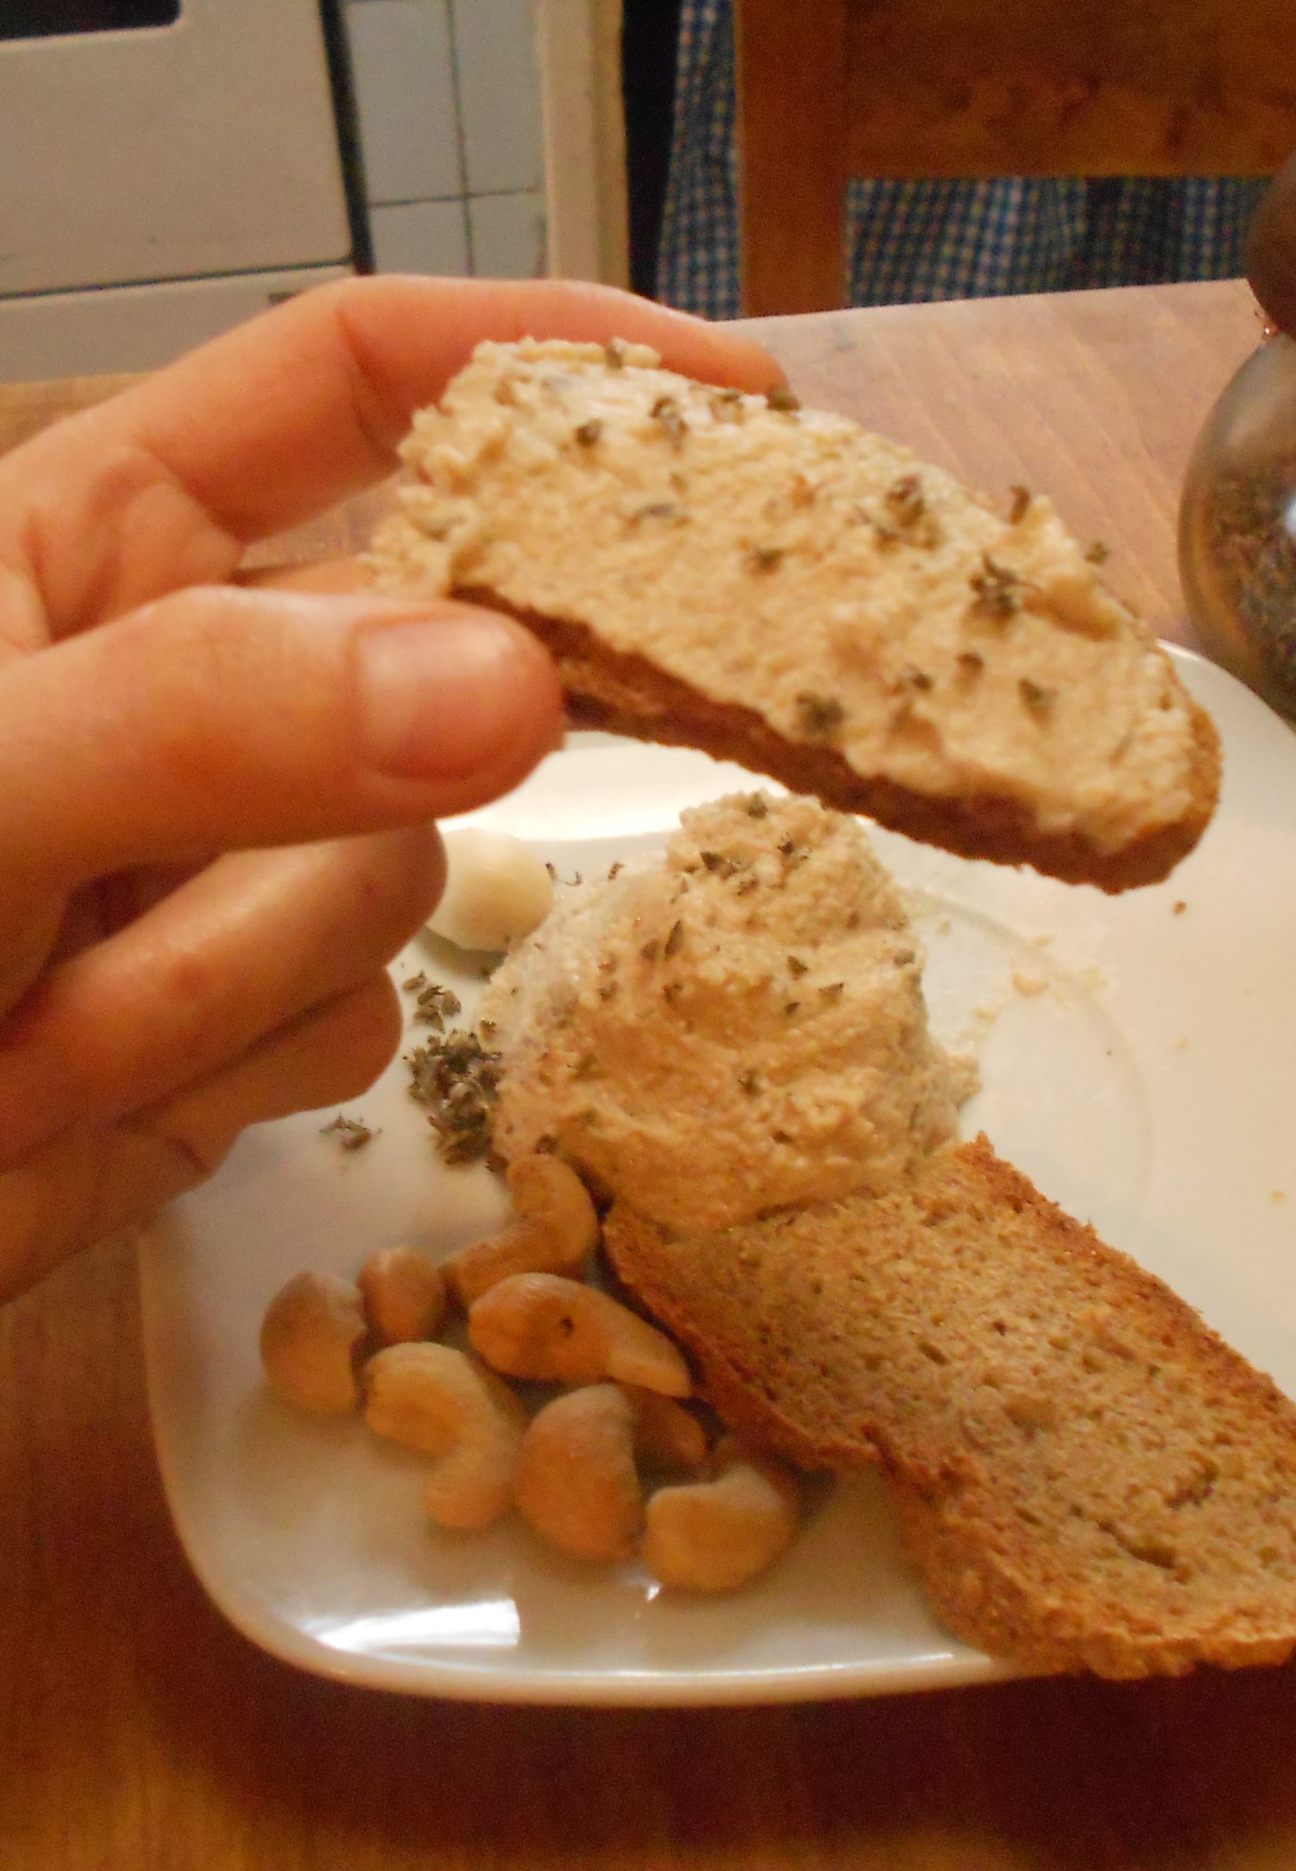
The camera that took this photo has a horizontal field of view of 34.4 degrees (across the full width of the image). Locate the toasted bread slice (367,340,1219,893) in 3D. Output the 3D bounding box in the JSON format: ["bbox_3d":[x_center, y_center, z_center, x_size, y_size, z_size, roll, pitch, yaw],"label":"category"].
[{"bbox_3d":[0.015,-0.033,0.216,0.086,0.014,0.041,22,55,7],"label":"toasted bread slice"}]

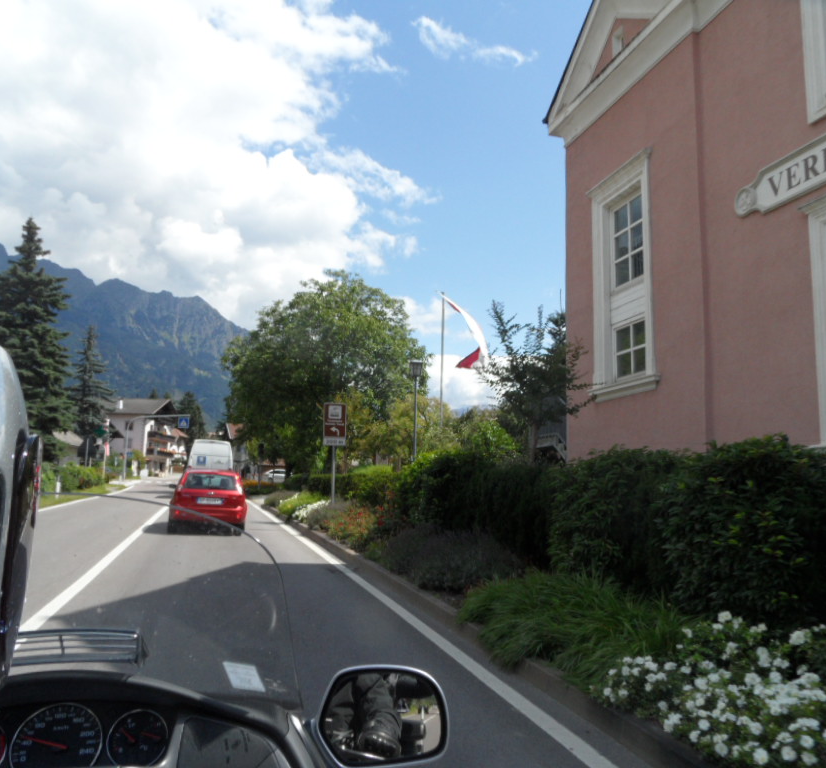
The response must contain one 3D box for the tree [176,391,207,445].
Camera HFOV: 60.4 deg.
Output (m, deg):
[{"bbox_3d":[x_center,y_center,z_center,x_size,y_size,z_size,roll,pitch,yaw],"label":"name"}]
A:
[{"bbox_3d":[-37.345,8.627,120.781,5.200,15.148,5.200,3,-8,-16],"label":"tree"}]

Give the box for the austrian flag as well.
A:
[{"bbox_3d":[2.070,-2.070,28.000,1.850,2.850,0.700,1,-7,2],"label":"austrian flag"}]

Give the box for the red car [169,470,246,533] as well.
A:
[{"bbox_3d":[-4.988,2.794,17.186,1.690,1.460,3.920,3,-8,-16],"label":"red car"}]

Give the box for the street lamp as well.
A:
[{"bbox_3d":[0.122,1.696,21.634,0.400,4.915,0.400,3,-8,-16],"label":"street lamp"}]

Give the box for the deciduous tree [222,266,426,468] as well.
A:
[{"bbox_3d":[-4.841,-0.088,39.637,10.800,12.863,10.000,3,-8,-16],"label":"deciduous tree"}]

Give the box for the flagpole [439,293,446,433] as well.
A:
[{"bbox_3d":[1.208,0.625,28.378,0.110,8.779,0.110,3,-8,-16],"label":"flagpole"}]

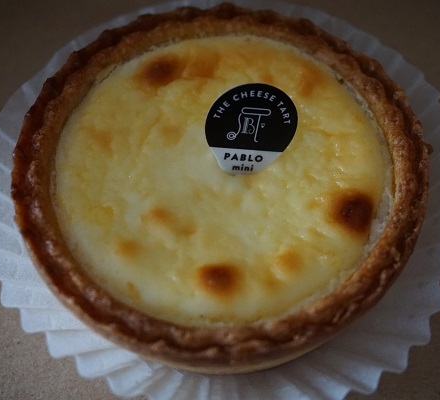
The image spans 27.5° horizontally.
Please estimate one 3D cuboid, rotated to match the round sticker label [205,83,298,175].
[{"bbox_3d":[0.005,-0.012,0.161,0.017,0.020,0.001,4,35,-12],"label":"round sticker label"}]

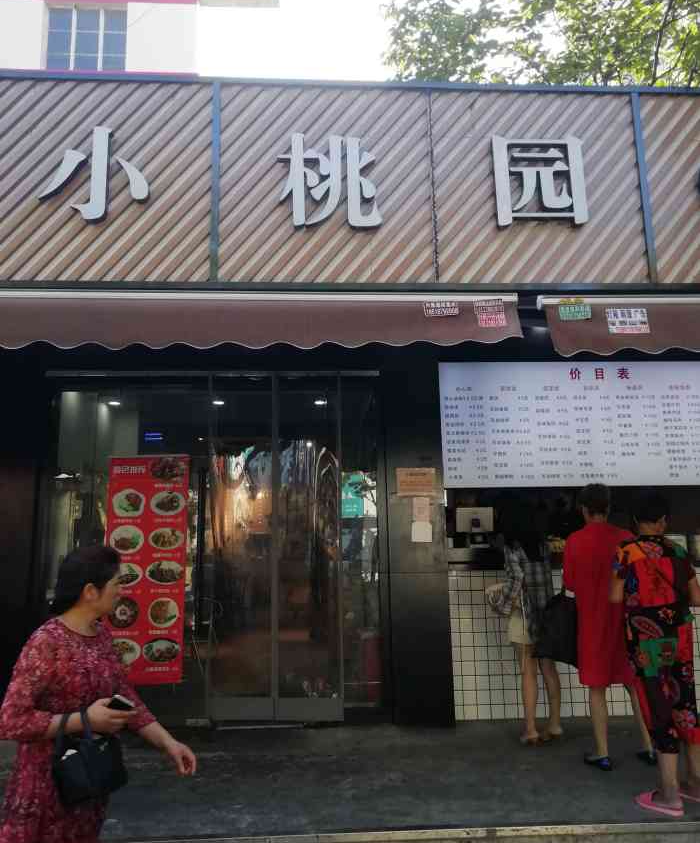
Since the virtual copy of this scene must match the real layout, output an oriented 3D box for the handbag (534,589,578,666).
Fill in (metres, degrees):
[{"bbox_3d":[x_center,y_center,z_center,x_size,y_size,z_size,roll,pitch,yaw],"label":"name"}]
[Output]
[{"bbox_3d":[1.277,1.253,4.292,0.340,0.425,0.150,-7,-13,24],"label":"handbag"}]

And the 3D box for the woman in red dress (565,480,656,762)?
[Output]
[{"bbox_3d":[1.526,1.173,4.219,0.480,1.612,0.380,2,-12,-15],"label":"woman in red dress"}]

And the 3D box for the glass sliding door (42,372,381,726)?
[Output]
[{"bbox_3d":[-1.078,0.911,5.397,2.662,2.693,0.120,0,-12,-3],"label":"glass sliding door"}]

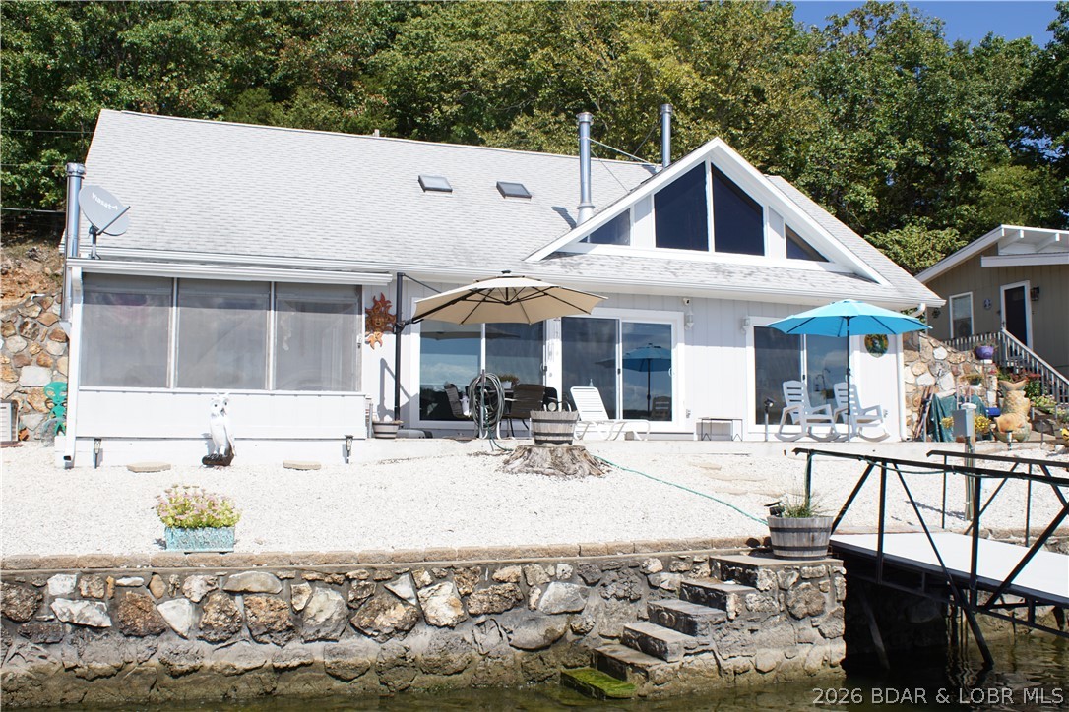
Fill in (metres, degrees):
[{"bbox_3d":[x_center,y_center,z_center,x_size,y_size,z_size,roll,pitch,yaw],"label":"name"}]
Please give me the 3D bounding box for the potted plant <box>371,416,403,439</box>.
[{"bbox_3d":[-2.066,1.014,13.661,0.430,0.330,0.430,2,-6,-17],"label":"potted plant"}]

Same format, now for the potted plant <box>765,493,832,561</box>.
[{"bbox_3d":[2.541,1.631,9.384,0.650,0.610,0.640,2,-6,-18],"label":"potted plant"}]

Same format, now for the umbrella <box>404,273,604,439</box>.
[{"bbox_3d":[-0.537,-0.005,15.045,3.200,2.620,3.000,1,-6,-10],"label":"umbrella"}]

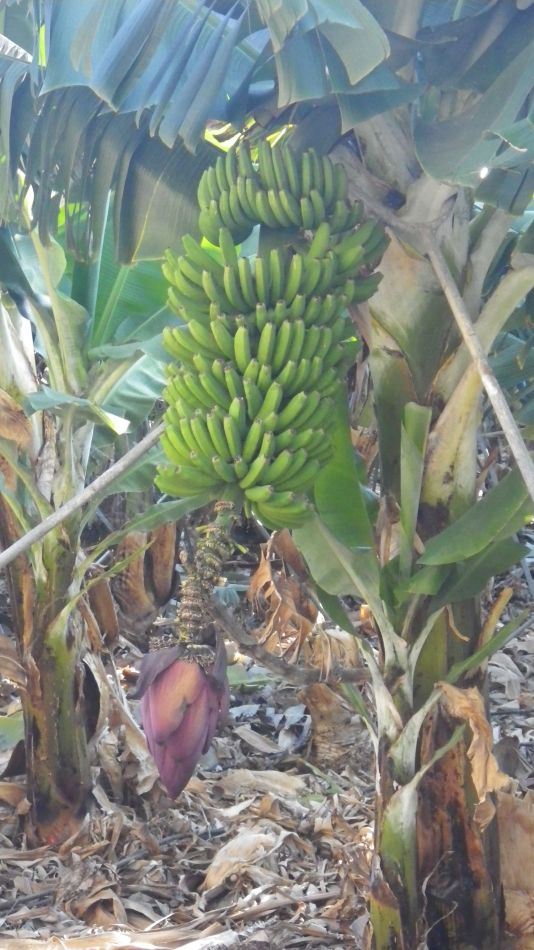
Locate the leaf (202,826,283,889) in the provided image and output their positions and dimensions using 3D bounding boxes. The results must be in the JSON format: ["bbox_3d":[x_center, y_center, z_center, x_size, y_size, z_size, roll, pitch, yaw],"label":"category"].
[{"bbox_3d":[-0.072,1.088,5.500,0.215,0.110,0.270,0,3,0],"label":"leaf"}]

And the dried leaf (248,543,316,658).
[{"bbox_3d":[0.038,0.333,5.100,0.185,0.295,0.160,0,3,0],"label":"dried leaf"}]

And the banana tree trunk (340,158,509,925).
[{"bbox_3d":[0.391,0.176,4.700,0.380,1.950,0.360,0,3,0],"label":"banana tree trunk"}]

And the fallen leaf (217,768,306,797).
[{"bbox_3d":[-0.018,1.031,6.500,0.295,0.065,0.150,0,3,0],"label":"fallen leaf"}]

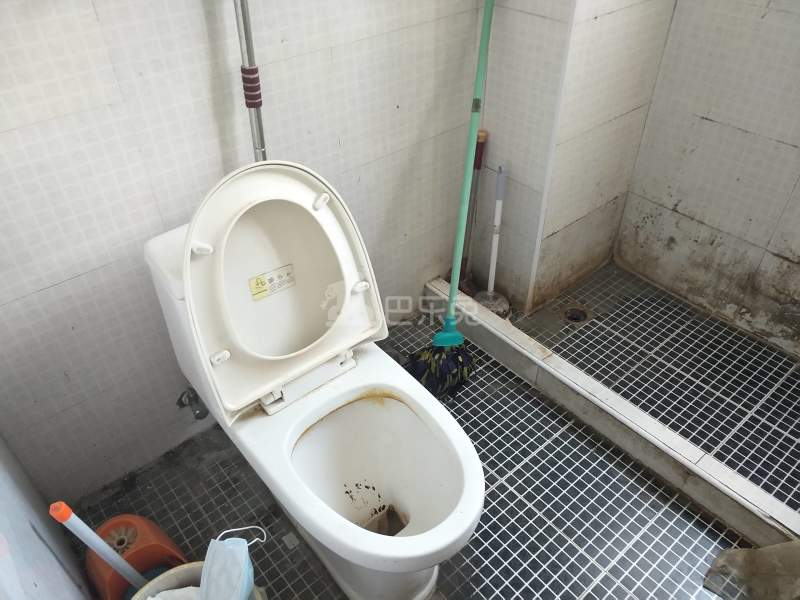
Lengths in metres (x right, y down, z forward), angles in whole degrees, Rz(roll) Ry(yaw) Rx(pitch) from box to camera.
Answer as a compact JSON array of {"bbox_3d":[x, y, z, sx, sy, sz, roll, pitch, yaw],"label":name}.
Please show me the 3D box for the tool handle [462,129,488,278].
[{"bbox_3d":[0.228,-0.281,1.819,0.028,0.506,0.028,-22,41,-33],"label":"tool handle"}]

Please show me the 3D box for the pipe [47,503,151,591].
[{"bbox_3d":[-0.523,0.465,1.048,0.024,0.279,0.024,-37,30,-20],"label":"pipe"}]

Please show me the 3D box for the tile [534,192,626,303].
[{"bbox_3d":[0.600,-0.159,1.919,0.443,0.288,0.012,-28,45,-29],"label":"tile"}]

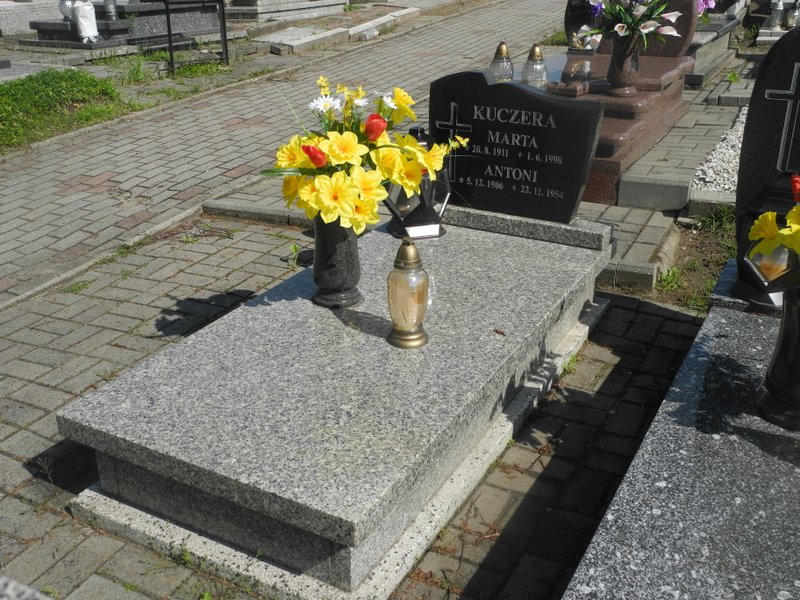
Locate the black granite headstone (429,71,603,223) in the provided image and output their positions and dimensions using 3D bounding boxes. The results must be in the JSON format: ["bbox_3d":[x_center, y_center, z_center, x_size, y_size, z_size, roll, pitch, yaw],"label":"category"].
[{"bbox_3d":[0.434,-0.609,3.435,0.683,0.540,0.082,13,27,25],"label":"black granite headstone"}]

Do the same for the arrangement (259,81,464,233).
[{"bbox_3d":[-0.134,-0.414,2.605,0.630,0.465,0.480,13,27,25],"label":"arrangement"}]

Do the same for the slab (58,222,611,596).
[{"bbox_3d":[-0.027,0.121,2.824,0.870,0.187,1.933,13,27,25],"label":"slab"}]

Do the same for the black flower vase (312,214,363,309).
[{"bbox_3d":[-0.199,-0.145,2.799,0.160,0.315,0.160,1,24,0],"label":"black flower vase"}]

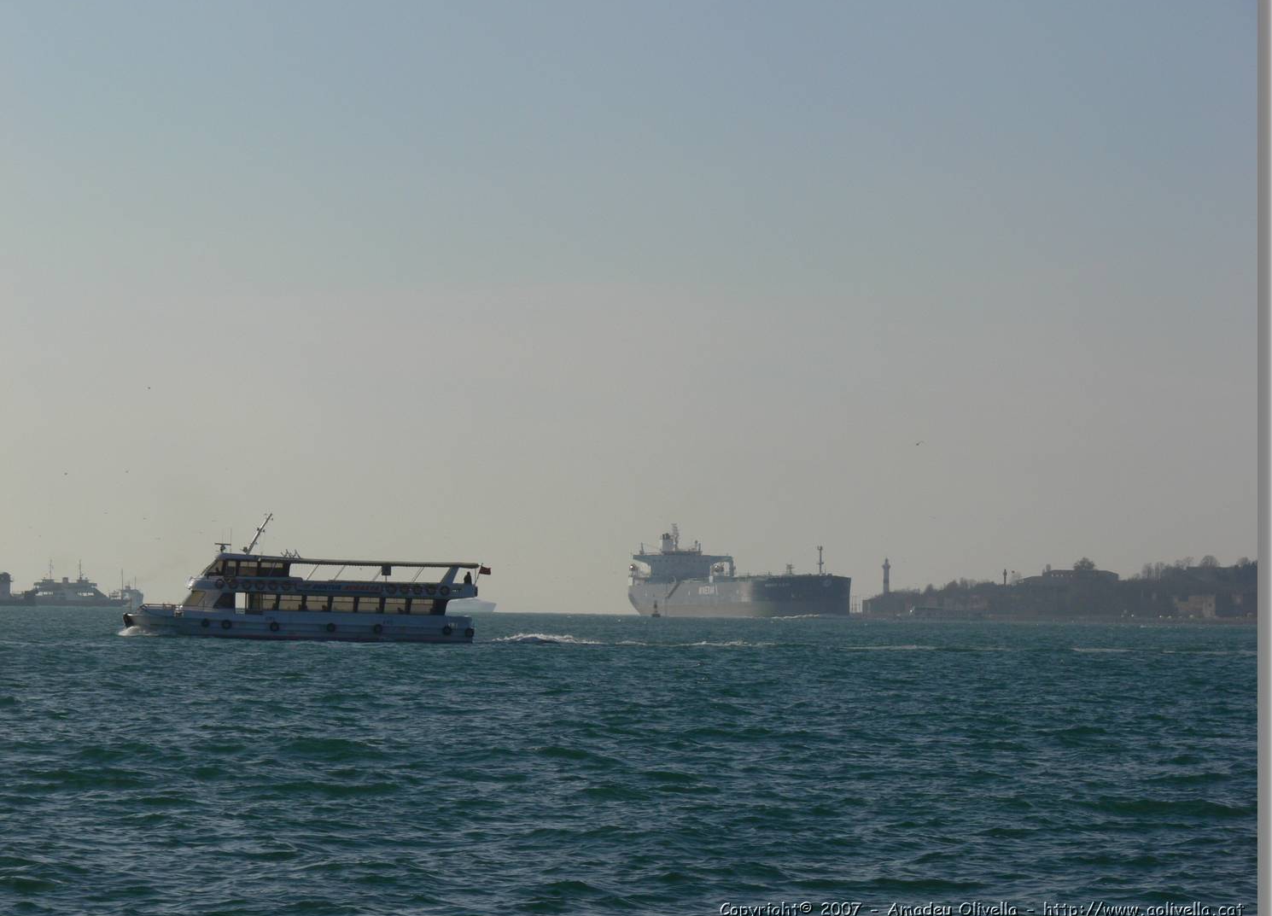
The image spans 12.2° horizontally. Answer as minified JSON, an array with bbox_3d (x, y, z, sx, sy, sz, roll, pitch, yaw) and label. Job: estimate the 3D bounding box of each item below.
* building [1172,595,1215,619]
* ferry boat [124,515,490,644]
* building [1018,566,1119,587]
[{"bbox_3d":[276.950,73.570,2956.000,21.800,12.100,13.000,1,-1,5],"label":"building"},{"bbox_3d":[-26.480,9.670,480.000,29.400,10.100,6.800,1,-1,-2],"label":"ferry boat"},{"bbox_3d":[240.270,66.030,3312.000,55.400,12.200,25.000,1,-1,4],"label":"building"}]

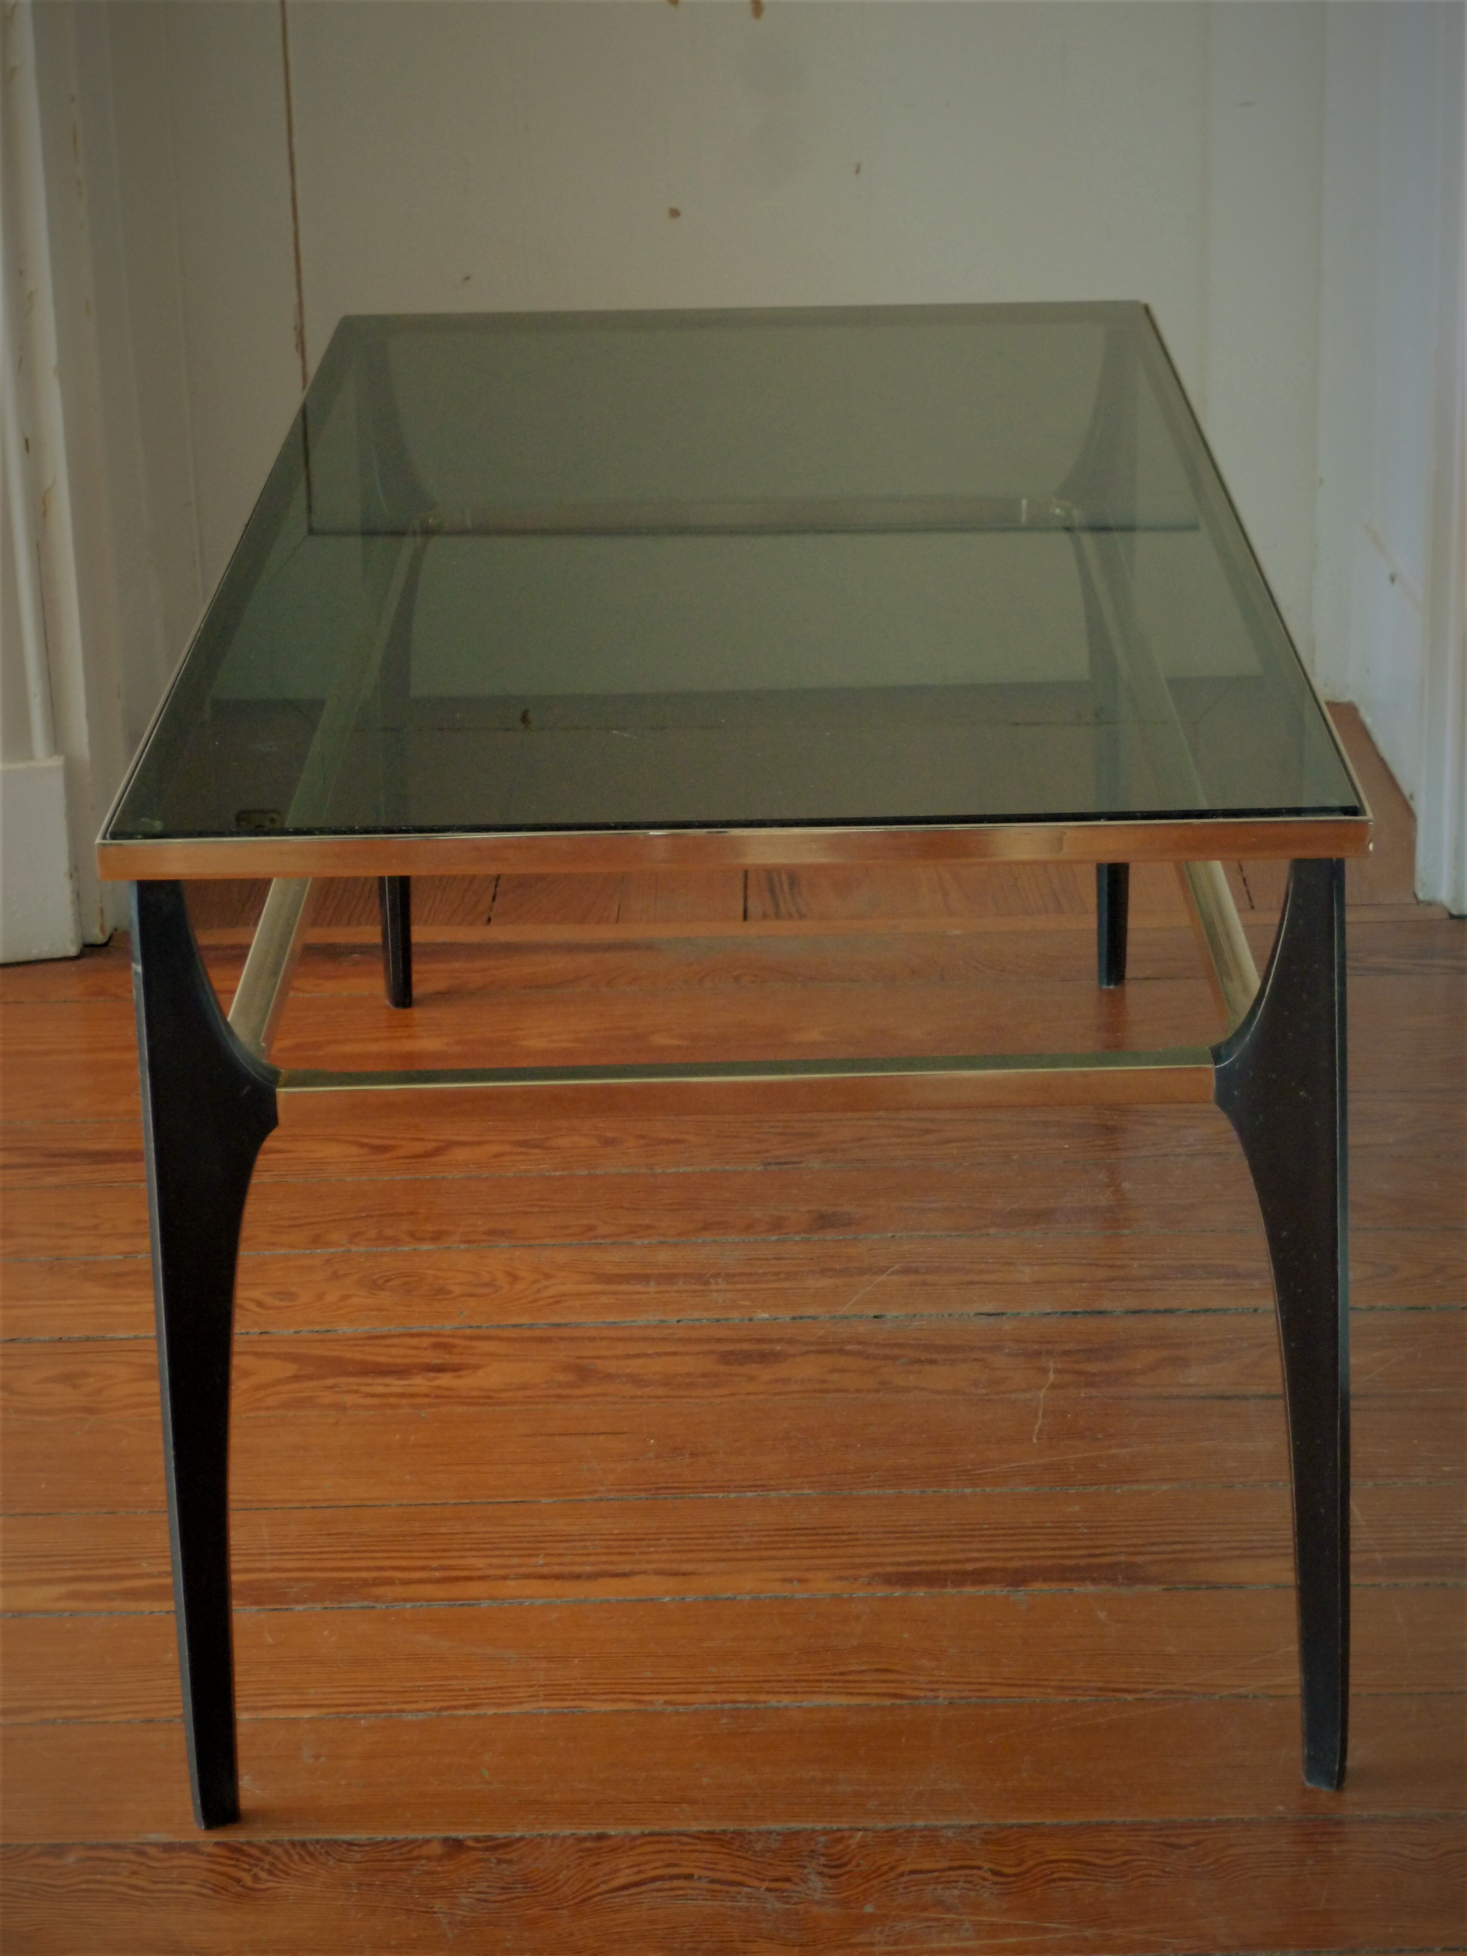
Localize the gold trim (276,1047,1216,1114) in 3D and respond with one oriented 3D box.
[{"bbox_3d":[0.005,0.043,1.628,0.367,0.016,0.020,-2,20,1],"label":"gold trim"}]

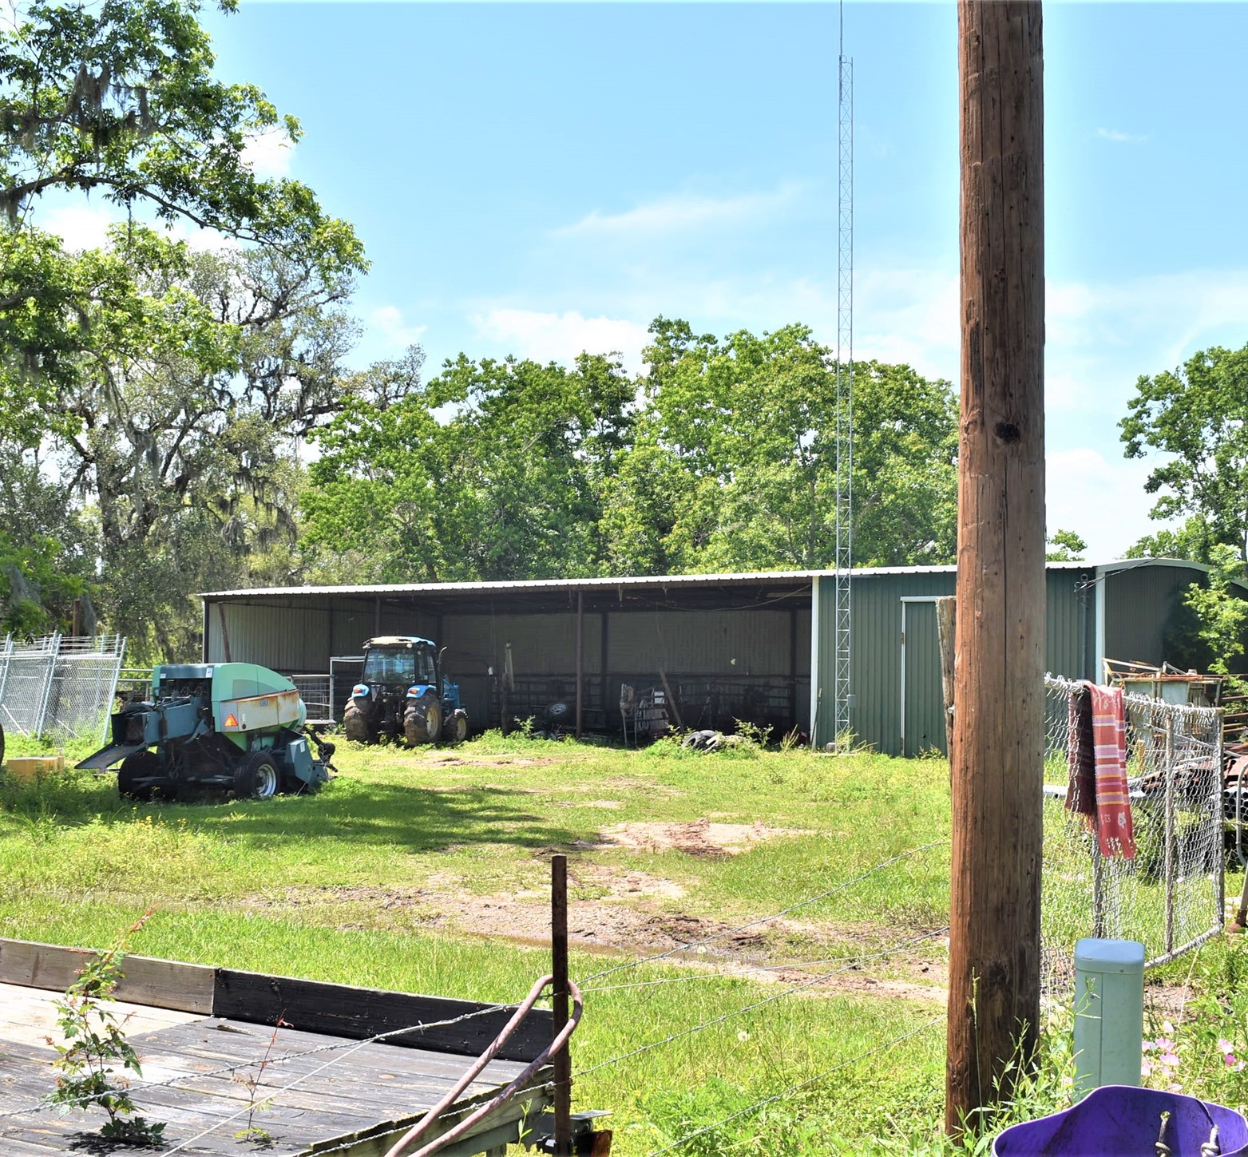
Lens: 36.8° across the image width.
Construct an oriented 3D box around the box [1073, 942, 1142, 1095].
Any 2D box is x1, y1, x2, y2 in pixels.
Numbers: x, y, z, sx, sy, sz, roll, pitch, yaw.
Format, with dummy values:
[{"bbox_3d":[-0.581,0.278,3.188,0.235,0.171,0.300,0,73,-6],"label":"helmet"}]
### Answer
[{"bbox_3d":[1.378,1.392,5.331,0.195,0.680,0.190,-1,-3,21],"label":"box"}]

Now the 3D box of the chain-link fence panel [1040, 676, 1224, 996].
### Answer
[{"bbox_3d":[2.294,1.125,8.300,0.080,1.270,4.650,-1,-4,26],"label":"chain-link fence panel"}]

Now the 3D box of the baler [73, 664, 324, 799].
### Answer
[{"bbox_3d":[-5.271,2.023,24.690,2.400,1.760,4.900,-1,-3,25],"label":"baler"}]

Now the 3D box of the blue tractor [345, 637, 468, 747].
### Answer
[{"bbox_3d":[-4.835,2.524,42.341,1.850,2.480,4.000,0,-3,10],"label":"blue tractor"}]

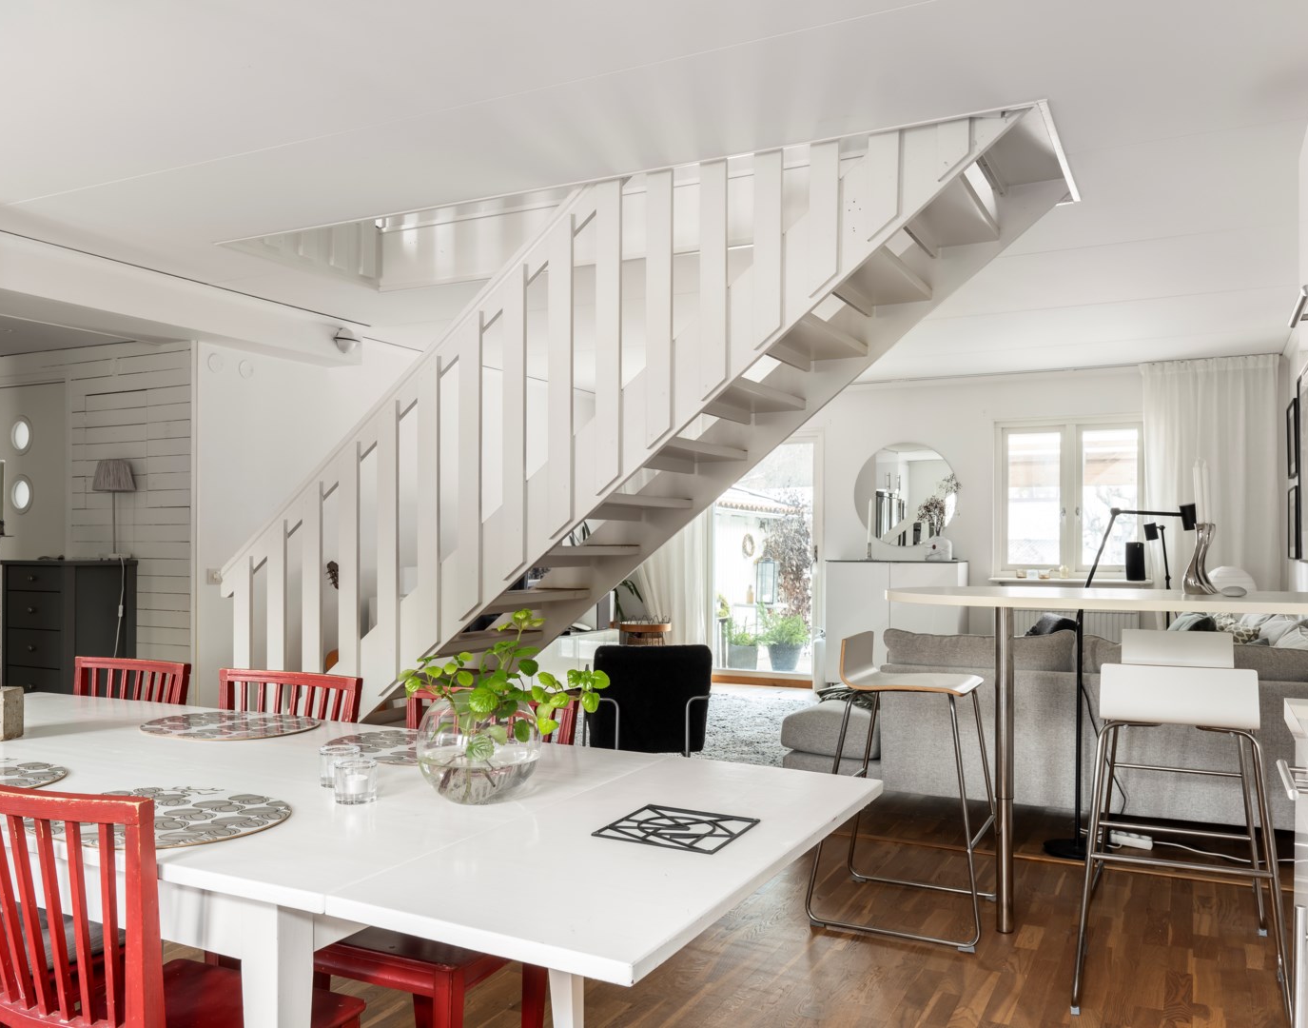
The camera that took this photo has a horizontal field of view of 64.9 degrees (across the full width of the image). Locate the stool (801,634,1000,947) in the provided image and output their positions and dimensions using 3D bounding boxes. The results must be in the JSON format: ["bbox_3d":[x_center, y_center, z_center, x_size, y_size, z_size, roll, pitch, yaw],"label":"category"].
[{"bbox_3d":[0.817,0.838,3.318,0.510,0.890,0.500,0,-2,25],"label":"stool"}]

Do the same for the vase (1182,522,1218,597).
[{"bbox_3d":[1.581,0.131,2.980,0.107,0.212,0.107,0,-1,28],"label":"vase"}]

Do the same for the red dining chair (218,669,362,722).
[{"bbox_3d":[-1.071,0.840,2.577,0.455,0.840,0.480,0,-2,25],"label":"red dining chair"}]

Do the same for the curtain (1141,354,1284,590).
[{"bbox_3d":[3.615,0.166,6.684,0.820,2.360,0.140,0,-1,28],"label":"curtain"}]

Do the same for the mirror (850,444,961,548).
[{"bbox_3d":[1.921,-0.146,7.872,0.800,0.800,0.025,-1,-2,28],"label":"mirror"}]

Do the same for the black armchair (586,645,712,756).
[{"bbox_3d":[-0.028,0.954,4.907,0.570,0.730,0.660,0,-1,-3],"label":"black armchair"}]

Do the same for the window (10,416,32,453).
[{"bbox_3d":[-3.522,-0.443,5.727,0.212,0.212,0.050,0,-1,28],"label":"window"}]

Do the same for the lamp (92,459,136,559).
[{"bbox_3d":[-2.784,-0.028,5.305,0.210,0.520,0.210,-1,-2,28],"label":"lamp"}]

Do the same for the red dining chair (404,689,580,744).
[{"bbox_3d":[-0.509,0.812,2.181,0.490,0.855,0.560,0,-1,28],"label":"red dining chair"}]

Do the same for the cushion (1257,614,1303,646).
[{"bbox_3d":[2.975,0.614,4.875,0.170,0.420,0.450,30,13,25],"label":"cushion"}]

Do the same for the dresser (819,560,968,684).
[{"bbox_3d":[1.778,0.863,7.520,0.952,1.030,0.400,0,-1,28],"label":"dresser"}]

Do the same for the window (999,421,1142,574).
[{"bbox_3d":[2.974,-0.115,7.368,0.990,1.090,0.100,-1,-2,28],"label":"window"}]

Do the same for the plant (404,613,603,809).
[{"bbox_3d":[-0.260,0.325,1.790,0.350,0.320,0.290,0,-1,0],"label":"plant"}]

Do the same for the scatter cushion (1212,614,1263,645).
[{"bbox_3d":[2.727,0.657,4.850,0.430,0.420,0.160,-1,-2,38],"label":"scatter cushion"}]

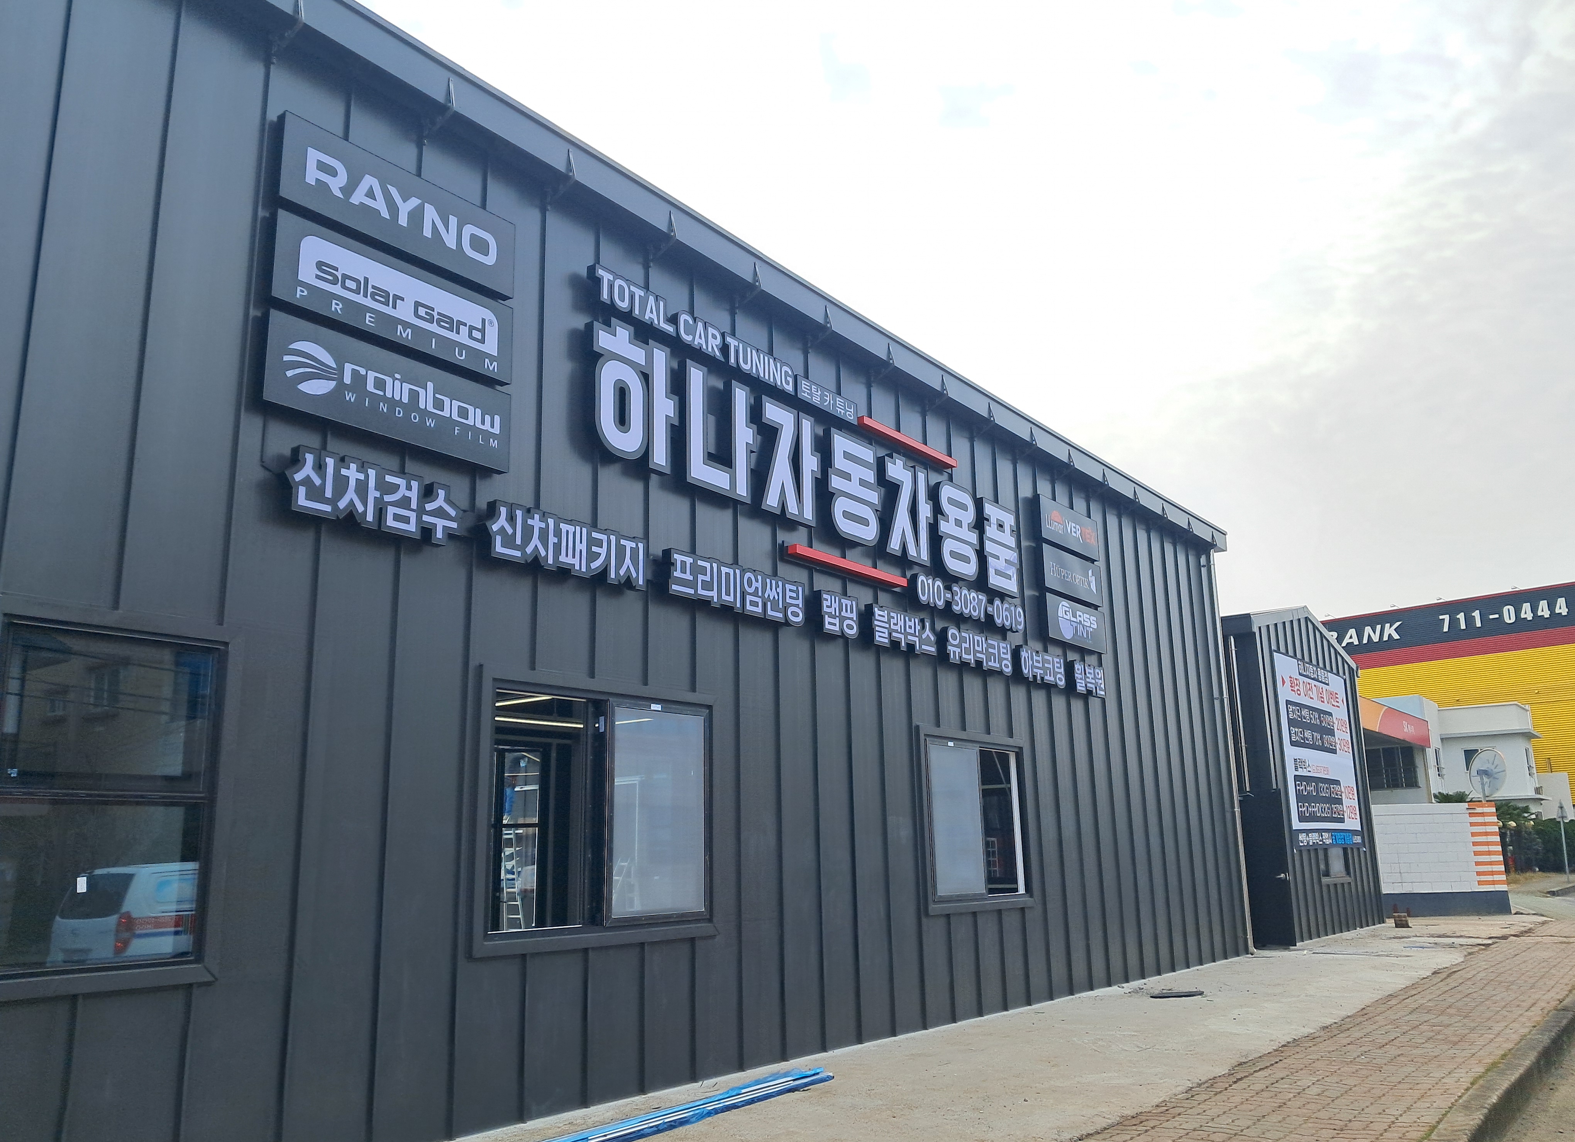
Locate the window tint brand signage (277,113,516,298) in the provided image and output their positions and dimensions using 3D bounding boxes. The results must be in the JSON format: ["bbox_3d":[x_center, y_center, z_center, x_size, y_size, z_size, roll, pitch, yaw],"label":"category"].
[{"bbox_3d":[-2.235,-2.080,7.169,0.080,0.504,1.590,-11,-16,36],"label":"window tint brand signage"}]

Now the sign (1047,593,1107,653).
[{"bbox_3d":[3.295,0.623,14.074,0.080,0.496,1.588,-11,-16,36],"label":"sign"}]

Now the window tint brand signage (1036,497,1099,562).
[{"bbox_3d":[3.275,-0.477,14.332,0.080,0.498,1.590,-11,-16,36],"label":"window tint brand signage"}]

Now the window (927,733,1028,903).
[{"bbox_3d":[1.821,2.428,11.878,0.130,1.527,1.961,-11,-16,36],"label":"window"}]

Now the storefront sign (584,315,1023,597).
[{"bbox_3d":[0.539,-0.735,10.636,0.080,1.030,6.219,-11,-16,36],"label":"storefront sign"}]

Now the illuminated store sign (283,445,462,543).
[{"bbox_3d":[-2.247,-0.384,6.712,0.080,0.361,1.126,-11,-16,36],"label":"illuminated store sign"}]

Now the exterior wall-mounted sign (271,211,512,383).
[{"bbox_3d":[-2.222,-1.524,7.042,0.080,0.501,1.593,-11,-16,36],"label":"exterior wall-mounted sign"}]

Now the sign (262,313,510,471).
[{"bbox_3d":[-2.209,-0.969,6.917,0.080,0.498,1.599,-11,-16,36],"label":"sign"}]

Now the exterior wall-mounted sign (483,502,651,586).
[{"bbox_3d":[-1.399,-0.141,7.816,0.080,0.361,1.375,-11,-16,36],"label":"exterior wall-mounted sign"}]

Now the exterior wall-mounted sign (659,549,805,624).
[{"bbox_3d":[-0.366,0.146,9.162,0.080,0.372,1.590,-11,-16,36],"label":"exterior wall-mounted sign"}]

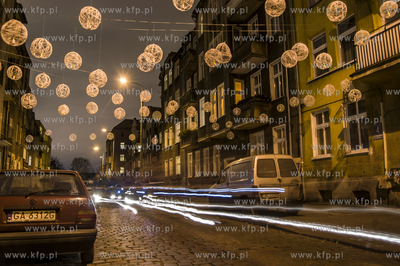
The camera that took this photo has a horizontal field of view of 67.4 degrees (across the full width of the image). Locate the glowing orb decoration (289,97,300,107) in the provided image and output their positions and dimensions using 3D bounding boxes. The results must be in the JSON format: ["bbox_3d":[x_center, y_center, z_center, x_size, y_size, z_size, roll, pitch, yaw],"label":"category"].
[{"bbox_3d":[3.945,-1.279,12.466,0.399,0.411,0.399,-1,-9,0],"label":"glowing orb decoration"}]

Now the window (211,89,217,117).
[{"bbox_3d":[1.049,-2.168,22.138,0.150,2.109,1.046,5,-12,-23],"label":"window"}]

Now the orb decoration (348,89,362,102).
[{"bbox_3d":[4.736,-1.139,9.151,0.400,0.400,0.400,3,-10,-20],"label":"orb decoration"}]

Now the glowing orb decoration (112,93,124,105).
[{"bbox_3d":[-3.260,-1.340,11.885,0.460,0.460,0.460,-1,-10,0],"label":"glowing orb decoration"}]

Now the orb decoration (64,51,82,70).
[{"bbox_3d":[-2.935,-1.668,6.954,0.420,0.420,0.420,3,-10,-20],"label":"orb decoration"}]

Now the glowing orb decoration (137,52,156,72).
[{"bbox_3d":[-1.167,-1.537,6.515,0.400,0.400,0.400,3,-10,-22],"label":"glowing orb decoration"}]

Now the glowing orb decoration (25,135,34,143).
[{"bbox_3d":[-9.165,0.323,16.138,0.420,0.420,0.420,3,-10,-20],"label":"glowing orb decoration"}]

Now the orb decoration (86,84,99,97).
[{"bbox_3d":[-3.527,-1.385,9.834,0.420,0.420,0.420,3,-10,-20],"label":"orb decoration"}]

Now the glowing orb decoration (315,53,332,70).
[{"bbox_3d":[3.188,-1.834,7.675,0.420,0.420,0.420,5,-12,-23],"label":"glowing orb decoration"}]

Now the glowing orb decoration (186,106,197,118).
[{"bbox_3d":[-0.320,-0.816,11.696,0.399,0.411,0.399,-1,-9,0],"label":"glowing orb decoration"}]

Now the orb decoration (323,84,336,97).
[{"bbox_3d":[4.613,-1.502,10.667,0.420,0.420,0.420,5,-12,-23],"label":"orb decoration"}]

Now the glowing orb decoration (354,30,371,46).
[{"bbox_3d":[4.469,-2.605,8.227,0.420,0.420,0.420,5,-12,-23],"label":"glowing orb decoration"}]

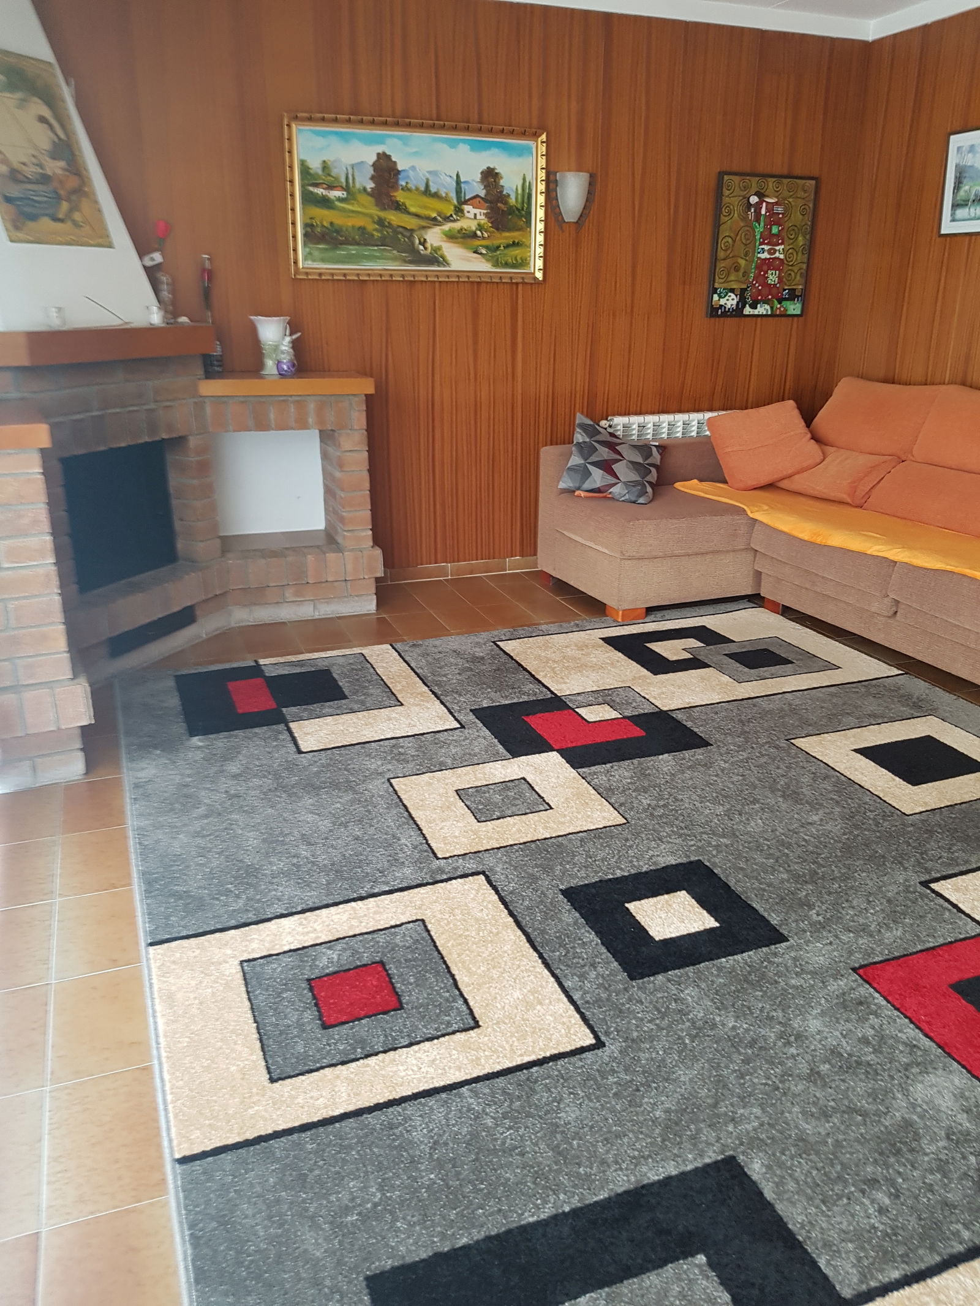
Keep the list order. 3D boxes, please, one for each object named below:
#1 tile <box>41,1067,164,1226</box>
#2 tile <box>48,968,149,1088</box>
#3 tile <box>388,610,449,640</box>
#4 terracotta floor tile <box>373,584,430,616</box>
[{"bbox_3d":[-0.621,0.803,1.623,0.200,0.010,0.294,-7,22,-20],"label":"tile"},{"bbox_3d":[-0.726,0.704,1.883,0.200,0.010,0.294,-7,22,-20],"label":"tile"},{"bbox_3d":[-0.303,-0.116,4.118,0.200,0.010,0.294,-7,22,-20],"label":"tile"},{"bbox_3d":[-0.408,-0.214,4.378,0.200,0.010,0.294,-7,22,-20],"label":"terracotta floor tile"}]

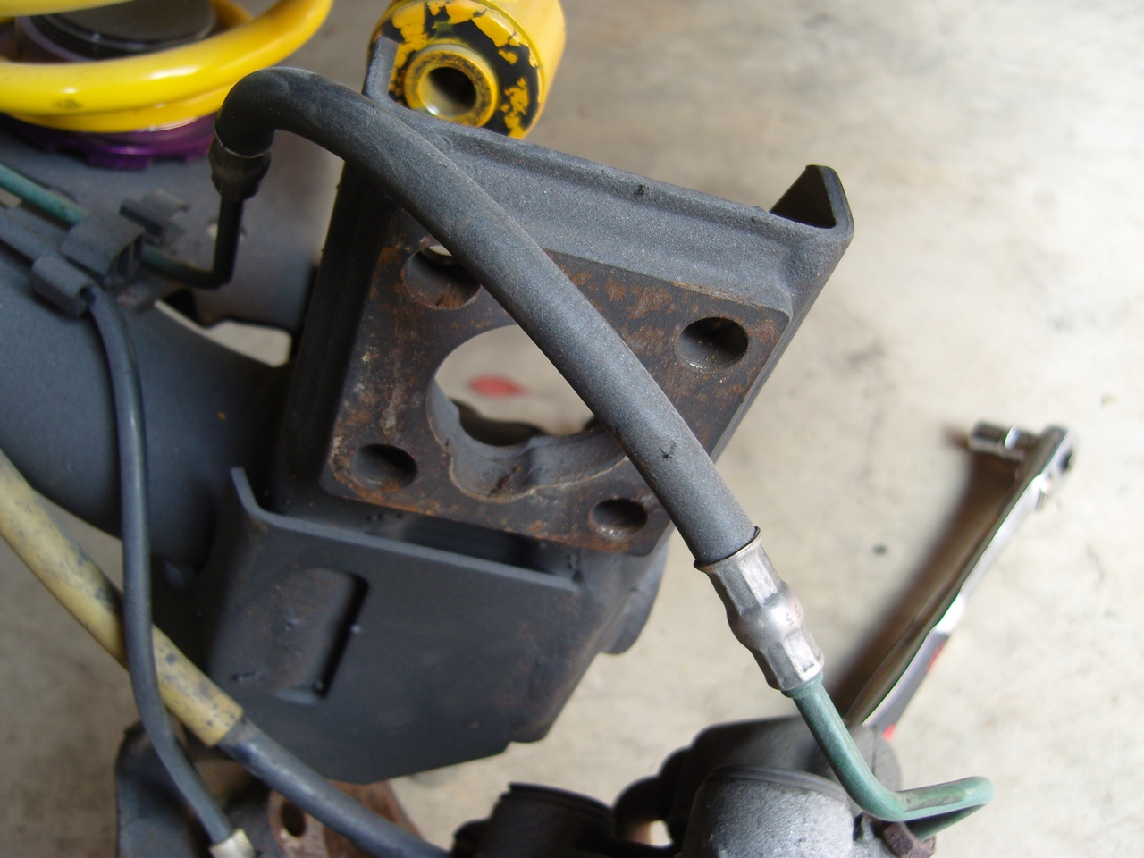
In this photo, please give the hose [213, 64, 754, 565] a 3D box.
[{"bbox_3d":[-0.018,-0.027,0.185,0.125,0.035,0.016,41,59,15],"label":"hose"}]

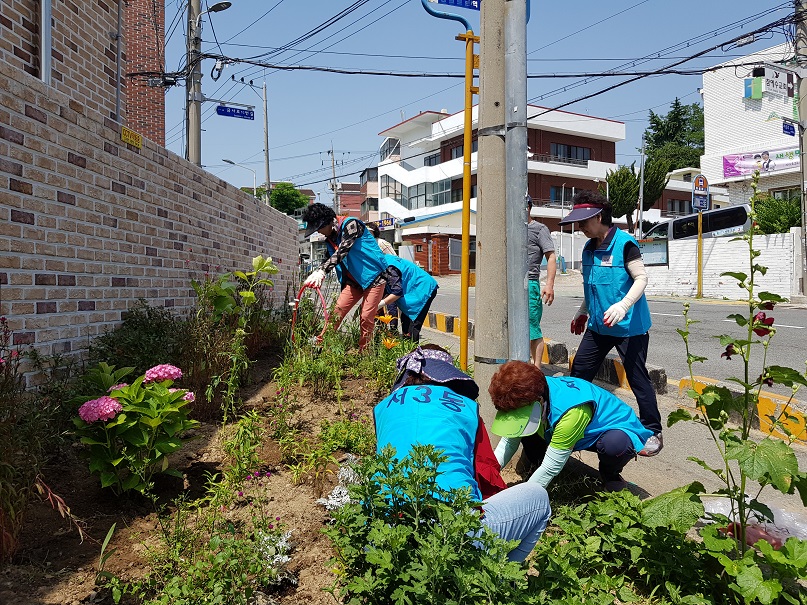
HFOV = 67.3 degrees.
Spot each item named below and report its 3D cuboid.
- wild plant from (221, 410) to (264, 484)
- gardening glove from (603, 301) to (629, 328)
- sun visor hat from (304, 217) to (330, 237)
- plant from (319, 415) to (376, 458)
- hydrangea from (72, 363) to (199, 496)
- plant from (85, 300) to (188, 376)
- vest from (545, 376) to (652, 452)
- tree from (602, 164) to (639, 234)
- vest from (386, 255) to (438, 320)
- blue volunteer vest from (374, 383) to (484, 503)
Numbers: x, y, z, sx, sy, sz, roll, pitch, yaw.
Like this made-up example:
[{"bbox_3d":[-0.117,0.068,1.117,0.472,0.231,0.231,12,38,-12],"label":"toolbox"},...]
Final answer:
[{"bbox_3d":[-0.816,0.735,3.070,0.230,0.370,0.220,0,1,0],"label":"wild plant"},{"bbox_3d":[1.197,0.071,3.430,0.120,0.200,0.090,35,-12,16],"label":"gardening glove"},{"bbox_3d":[-0.666,-0.596,4.750,0.240,0.100,0.190,-32,6,-18],"label":"sun visor hat"},{"bbox_3d":[-0.316,0.756,3.420,0.330,0.240,0.290,0,1,0],"label":"plant"},{"bbox_3d":[-1.305,0.618,2.950,0.610,0.650,0.560,0,1,0],"label":"hydrangea"},{"bbox_3d":[-1.542,0.202,3.500,0.500,0.460,0.520,0,1,6],"label":"plant"},{"bbox_3d":[0.944,0.550,2.950,0.540,0.260,0.400,22,-13,-36],"label":"vest"},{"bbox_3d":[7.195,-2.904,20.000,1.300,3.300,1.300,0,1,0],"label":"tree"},{"bbox_3d":[0.070,-0.149,5.300,0.550,0.290,0.420,41,-6,3],"label":"vest"},{"bbox_3d":[0.108,0.579,2.420,0.420,0.260,0.550,-6,43,6],"label":"blue volunteer vest"}]

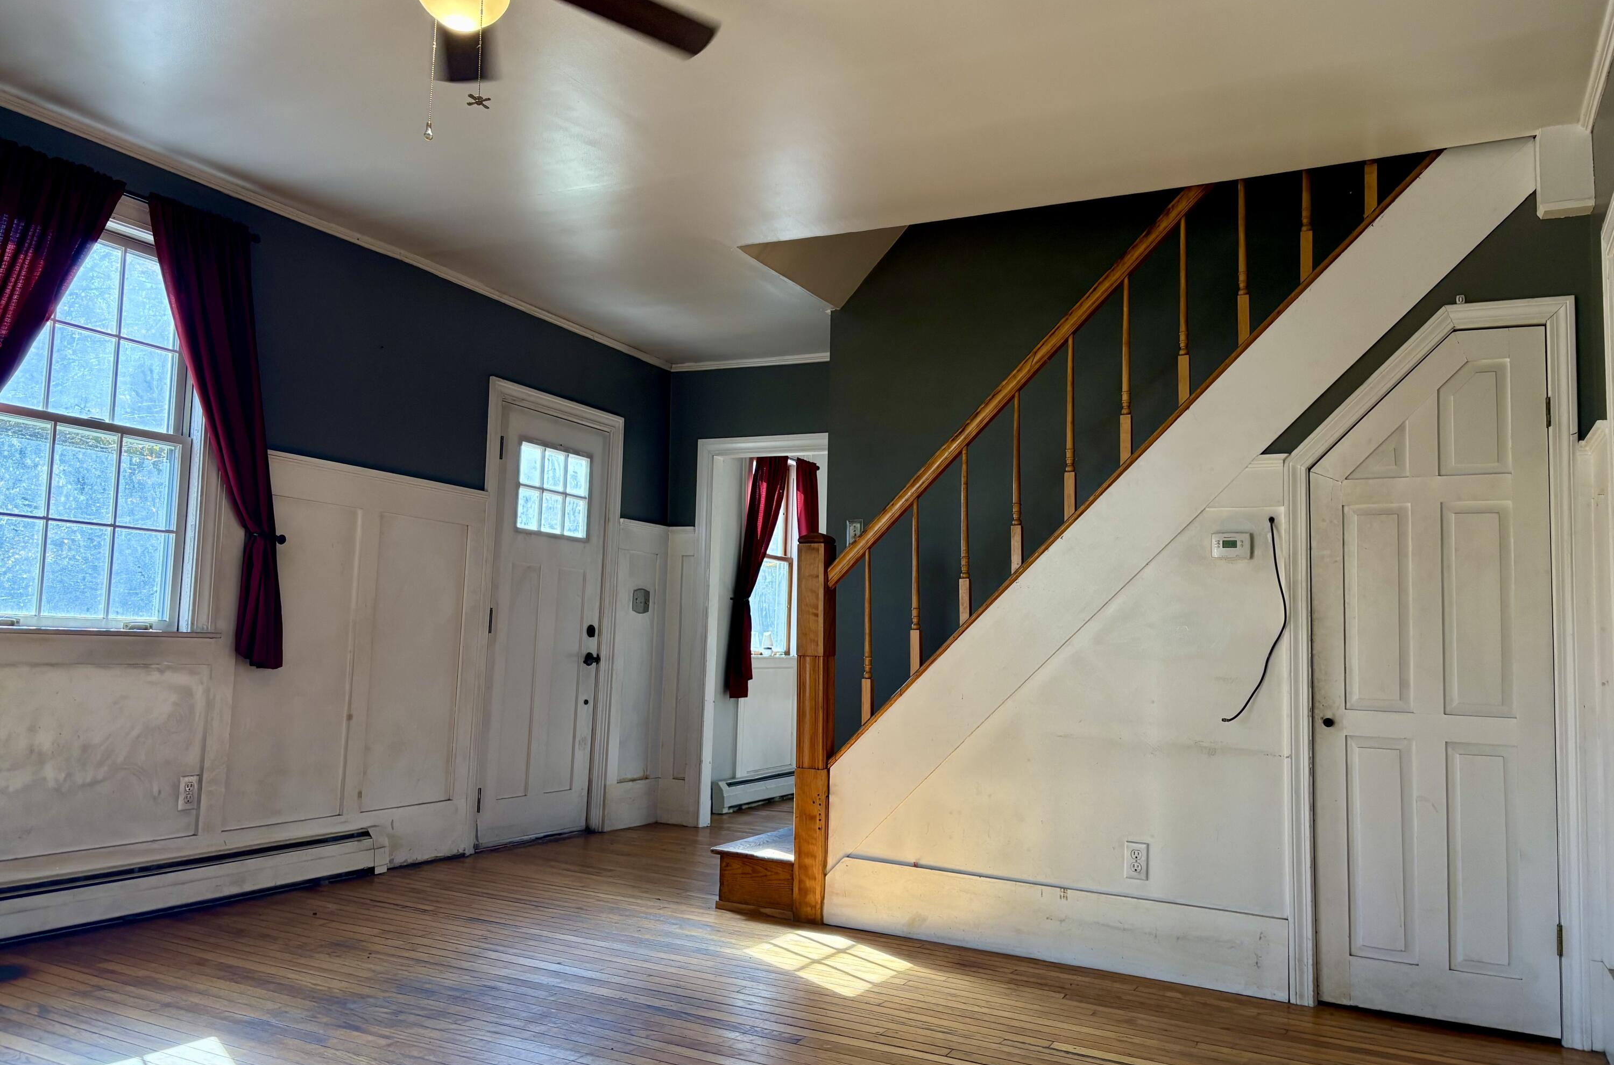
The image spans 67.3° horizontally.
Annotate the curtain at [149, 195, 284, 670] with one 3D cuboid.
[{"bbox_3d":[-2.051,-0.326,4.210,0.099,1.583,0.655,-1,-6,27],"label":"curtain"}]

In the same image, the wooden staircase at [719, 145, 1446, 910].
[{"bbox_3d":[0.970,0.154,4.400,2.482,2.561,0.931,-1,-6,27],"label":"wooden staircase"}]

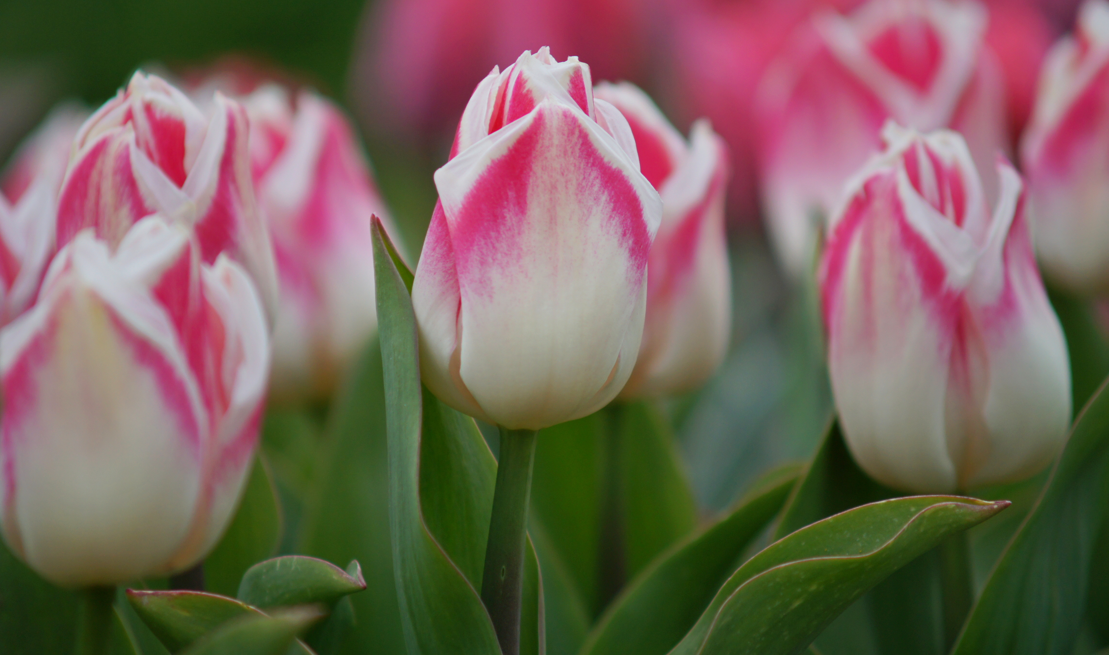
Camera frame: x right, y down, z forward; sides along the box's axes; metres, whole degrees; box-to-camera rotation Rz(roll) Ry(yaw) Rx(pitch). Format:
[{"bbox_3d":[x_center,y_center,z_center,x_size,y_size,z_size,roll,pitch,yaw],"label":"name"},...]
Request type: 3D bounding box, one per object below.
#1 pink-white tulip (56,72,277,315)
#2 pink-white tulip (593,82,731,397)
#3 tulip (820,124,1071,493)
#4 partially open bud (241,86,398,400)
[{"bbox_3d":[-0.070,-0.016,1.740,0.040,0.058,0.040,0,7,0],"label":"pink-white tulip"},{"bbox_3d":[0.012,-0.016,1.780,0.040,0.057,0.039,0,7,0],"label":"pink-white tulip"},{"bbox_3d":[0.070,-0.004,1.740,0.045,0.066,0.044,0,7,0],"label":"tulip"},{"bbox_3d":[-0.045,-0.015,1.810,0.035,0.058,0.034,0,7,0],"label":"partially open bud"}]

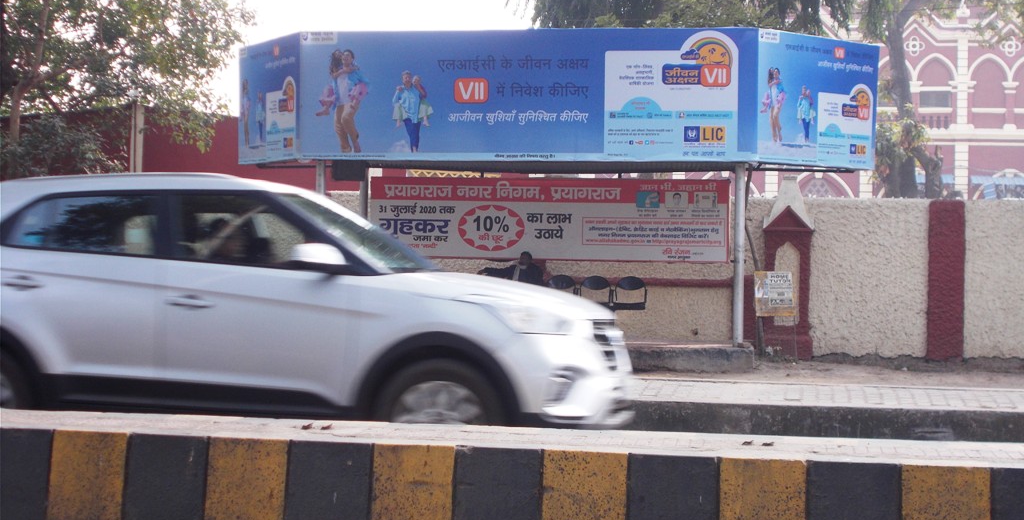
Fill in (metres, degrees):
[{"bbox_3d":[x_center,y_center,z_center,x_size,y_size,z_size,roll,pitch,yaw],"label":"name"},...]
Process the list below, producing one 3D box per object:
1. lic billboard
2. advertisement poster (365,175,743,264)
[{"bbox_3d":[0.318,-2.114,22.916,8.972,1.677,1.833,1,0,11],"label":"lic billboard"},{"bbox_3d":[0.496,-0.582,24.445,5.182,1.145,0.050,1,0,11],"label":"advertisement poster"}]

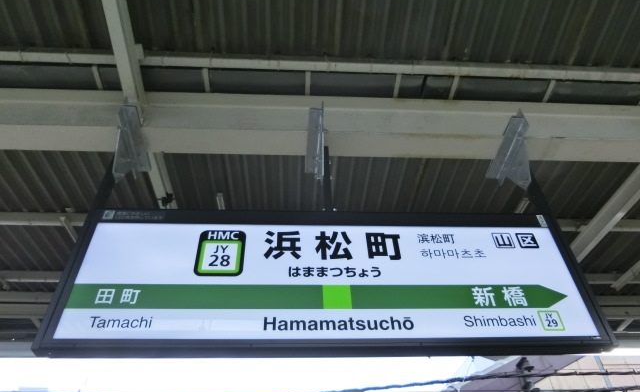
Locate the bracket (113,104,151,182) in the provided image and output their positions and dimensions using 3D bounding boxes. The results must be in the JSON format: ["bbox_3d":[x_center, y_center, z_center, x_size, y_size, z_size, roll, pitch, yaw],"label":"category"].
[{"bbox_3d":[-1.127,-0.224,2.747,0.092,0.372,0.480,1,-44,-4],"label":"bracket"}]

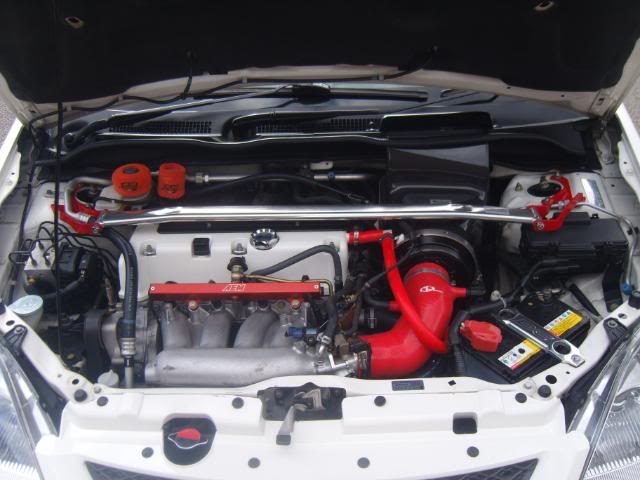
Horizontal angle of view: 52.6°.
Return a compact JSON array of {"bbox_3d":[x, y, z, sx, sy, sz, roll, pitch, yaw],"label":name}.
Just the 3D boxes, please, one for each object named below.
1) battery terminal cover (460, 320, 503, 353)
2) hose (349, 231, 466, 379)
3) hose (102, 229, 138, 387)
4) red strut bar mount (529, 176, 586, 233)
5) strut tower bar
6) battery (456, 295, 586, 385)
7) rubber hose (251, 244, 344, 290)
[{"bbox_3d":[0.312,0.181,1.232,0.073,0.048,0.046,17,38,23],"label":"battery terminal cover"},{"bbox_3d":[0.176,0.137,1.319,0.223,0.190,0.290,0,35,0],"label":"hose"},{"bbox_3d":[-0.425,0.138,1.344,0.100,0.200,0.290,0,35,0],"label":"hose"},{"bbox_3d":[0.520,-0.081,1.448,0.146,0.060,0.240,0,35,0],"label":"red strut bar mount"},{"bbox_3d":[0.000,-0.049,1.358,0.924,0.038,0.041,0,35,0],"label":"strut tower bar"},{"bbox_3d":[0.403,0.259,1.327,0.238,0.215,0.129,-25,42,-31],"label":"battery"},{"bbox_3d":[-0.045,0.063,1.298,0.190,0.085,0.070,0,35,0],"label":"rubber hose"}]

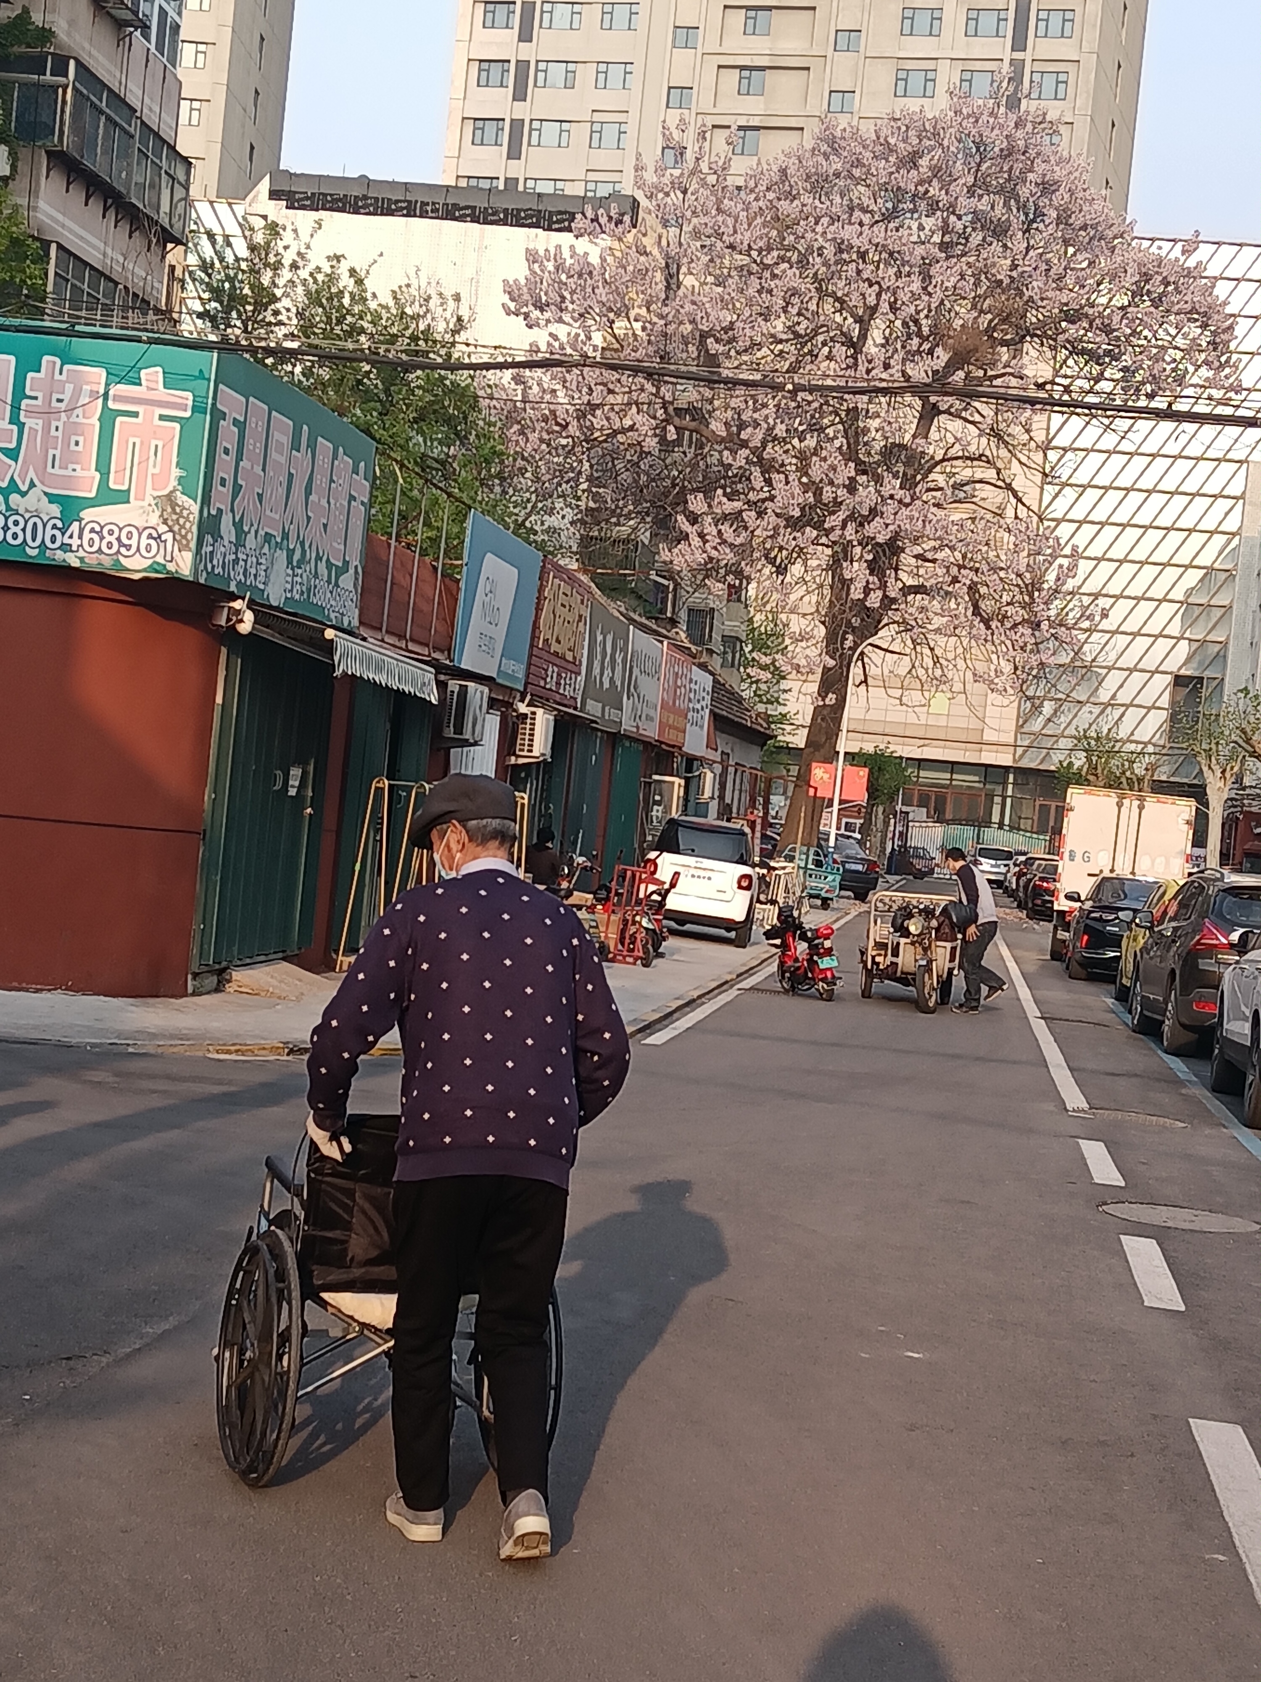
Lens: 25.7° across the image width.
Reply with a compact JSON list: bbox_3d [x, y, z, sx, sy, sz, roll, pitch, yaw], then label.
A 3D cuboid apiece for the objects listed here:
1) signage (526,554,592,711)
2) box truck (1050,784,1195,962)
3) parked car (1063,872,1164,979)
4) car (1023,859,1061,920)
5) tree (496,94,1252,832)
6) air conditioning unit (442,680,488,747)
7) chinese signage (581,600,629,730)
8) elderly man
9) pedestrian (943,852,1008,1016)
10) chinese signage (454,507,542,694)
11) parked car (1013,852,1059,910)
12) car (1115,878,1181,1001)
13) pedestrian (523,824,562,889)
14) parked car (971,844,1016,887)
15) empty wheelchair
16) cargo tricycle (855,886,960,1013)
[{"bbox_3d":[-0.821,-2.385,32.831,0.120,1.480,4.000,6,1,7],"label":"signage"},{"bbox_3d":[7.868,0.607,44.428,1.950,2.660,5.300,5,1,9],"label":"box truck"},{"bbox_3d":[6.916,1.186,37.745,1.820,1.470,4.650,5,1,7],"label":"parked car"},{"bbox_3d":[10.759,1.148,68.204,1.850,1.630,4.600,5,1,7],"label":"car"},{"bbox_3d":[4.511,-7.306,58.385,15.600,17.100,14.000,6,1,7],"label":"tree"},{"bbox_3d":[-1.645,-1.272,27.621,0.290,0.550,0.800,5,1,7],"label":"air conditioning unit"},{"bbox_3d":[-0.371,-2.350,37.415,0.090,1.461,4.559,5,1,7],"label":"chinese signage"},{"bbox_3d":[-0.346,0.697,5.982,0.630,1.660,0.500,5,1,-15],"label":"elderly man"},{"bbox_3d":[3.407,0.898,27.389,0.630,1.610,0.500,5,1,7],"label":"pedestrian"},{"bbox_3d":[-1.391,-2.442,28.820,0.090,1.540,4.315,5,1,7],"label":"chinese signage"},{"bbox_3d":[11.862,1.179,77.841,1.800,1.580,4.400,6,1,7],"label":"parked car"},{"bbox_3d":[6.441,1.191,30.853,1.780,1.480,4.300,6,1,7],"label":"car"},{"bbox_3d":[-0.726,0.493,29.493,0.650,1.250,0.520,5,1,-33],"label":"pedestrian"},{"bbox_3d":[14.449,1.038,110.566,1.820,1.680,4.500,6,1,7],"label":"parked car"},{"bbox_3d":[-0.612,1.056,6.598,0.640,0.880,1.020,5,1,-20],"label":"empty wheelchair"},{"bbox_3d":[2.854,1.074,27.807,1.050,1.150,2.500,5,1,2],"label":"cargo tricycle"}]

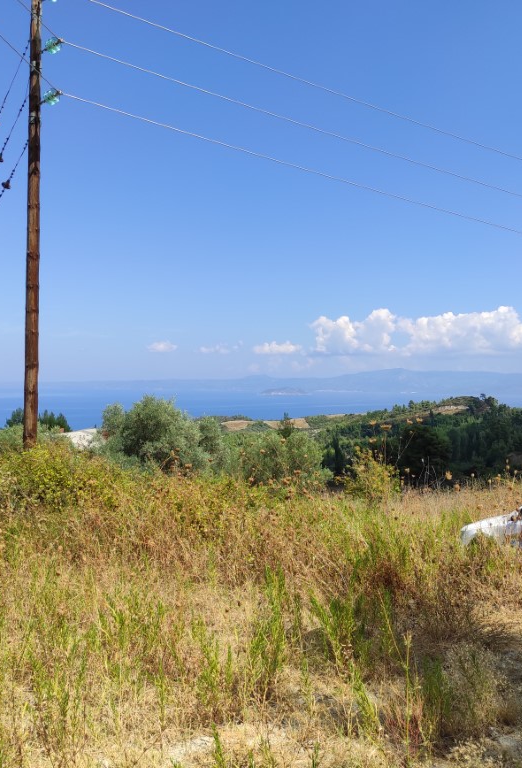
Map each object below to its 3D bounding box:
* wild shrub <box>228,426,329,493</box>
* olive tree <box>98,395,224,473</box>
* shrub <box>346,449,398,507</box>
[{"bbox_3d":[0.650,2.721,26.000,3.580,2.320,3.400,0,1,0],"label":"wild shrub"},{"bbox_3d":[-3.687,2.099,28.000,4.760,3.250,4.600,0,1,0],"label":"olive tree"},{"bbox_3d":[2.259,1.935,15.000,1.130,1.260,1.100,0,1,0],"label":"shrub"}]

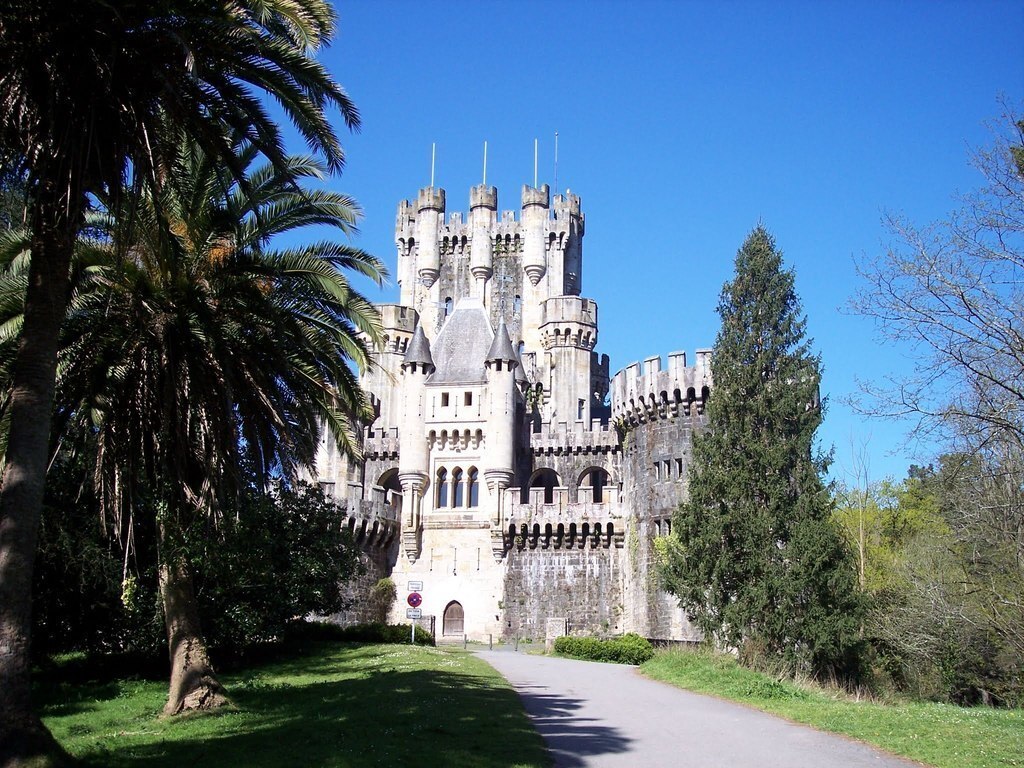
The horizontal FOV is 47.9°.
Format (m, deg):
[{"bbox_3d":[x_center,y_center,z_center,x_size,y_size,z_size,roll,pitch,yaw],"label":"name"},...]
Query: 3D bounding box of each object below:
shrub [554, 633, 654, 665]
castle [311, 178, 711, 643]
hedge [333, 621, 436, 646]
[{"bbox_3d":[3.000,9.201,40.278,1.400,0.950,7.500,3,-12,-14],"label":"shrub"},{"bbox_3d":[1.800,0.378,80.486,31.000,34.000,29.000,-1,-11,6],"label":"castle"},{"bbox_3d":[-5.550,10.356,47.899,4.300,1.000,1.400,-1,-11,3],"label":"hedge"}]

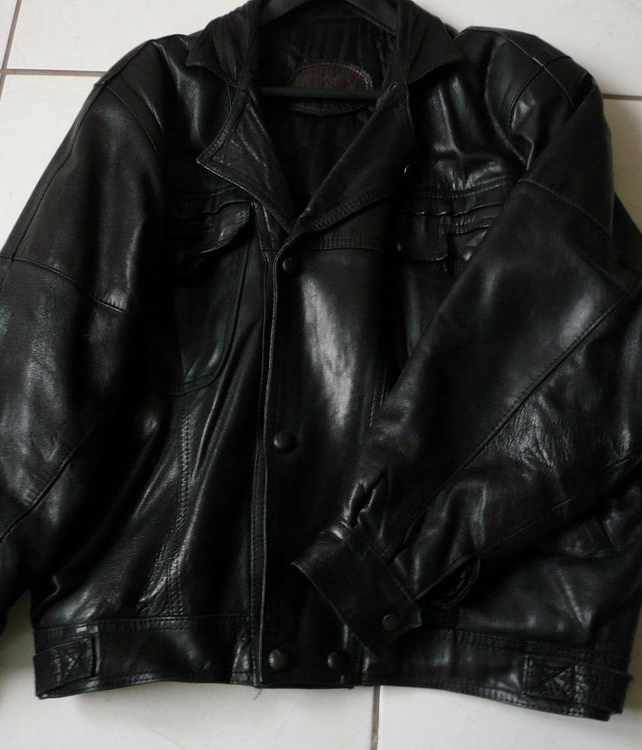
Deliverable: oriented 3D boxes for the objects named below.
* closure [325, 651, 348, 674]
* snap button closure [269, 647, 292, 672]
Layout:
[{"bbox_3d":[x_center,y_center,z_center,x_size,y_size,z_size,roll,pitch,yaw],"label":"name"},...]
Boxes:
[{"bbox_3d":[0.013,0.229,0.644,0.016,0.006,0.016,0,74,1],"label":"closure"},{"bbox_3d":[-0.033,0.227,0.645,0.016,0.006,0.016,0,74,1],"label":"snap button closure"}]

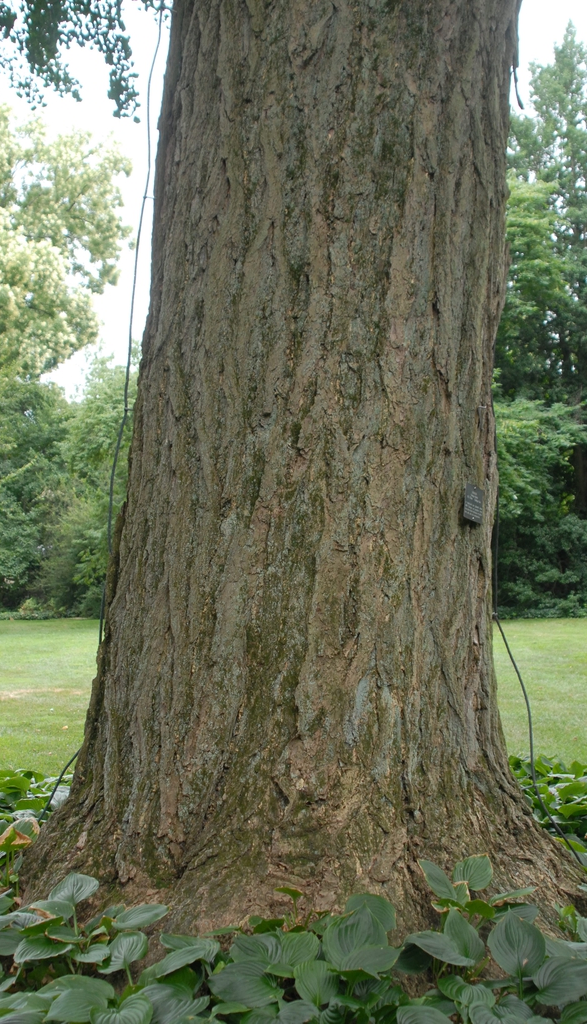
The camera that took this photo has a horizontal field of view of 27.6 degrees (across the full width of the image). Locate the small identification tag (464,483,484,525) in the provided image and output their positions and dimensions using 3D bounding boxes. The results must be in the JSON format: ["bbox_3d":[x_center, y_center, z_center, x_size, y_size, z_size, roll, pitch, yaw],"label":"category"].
[{"bbox_3d":[0.780,-0.035,5.150,0.118,0.154,0.006,20,-21,-37],"label":"small identification tag"}]

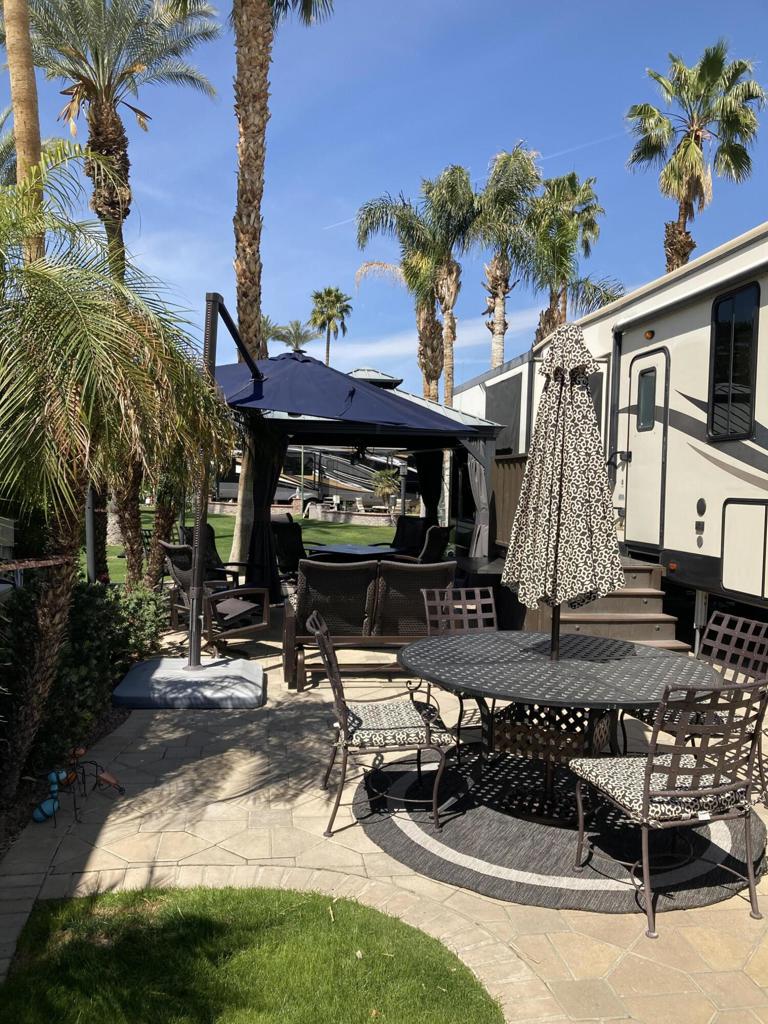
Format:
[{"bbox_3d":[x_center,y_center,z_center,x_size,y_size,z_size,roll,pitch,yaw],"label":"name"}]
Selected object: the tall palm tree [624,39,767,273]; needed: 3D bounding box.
[{"bbox_3d":[6.198,-4.354,16.748,2.900,10.007,2.900,0,4,0],"label":"tall palm tree"}]

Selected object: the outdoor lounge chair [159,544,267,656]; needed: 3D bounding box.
[{"bbox_3d":[-1.506,0.732,7.364,0.700,0.950,0.840,3,5,37],"label":"outdoor lounge chair"}]

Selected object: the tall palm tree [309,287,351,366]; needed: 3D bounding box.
[{"bbox_3d":[-3.035,-7.168,47.635,2.700,11.421,2.700,0,4,0],"label":"tall palm tree"}]

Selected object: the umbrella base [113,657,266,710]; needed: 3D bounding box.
[{"bbox_3d":[-1.381,1.212,6.093,1.000,0.160,0.960,0,4,-3],"label":"umbrella base"}]

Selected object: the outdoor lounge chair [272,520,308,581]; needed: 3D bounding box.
[{"bbox_3d":[-1.028,0.556,9.958,0.780,0.970,0.680,2,4,24],"label":"outdoor lounge chair"}]

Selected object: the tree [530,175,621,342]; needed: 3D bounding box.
[{"bbox_3d":[4.177,-3.438,18.312,2.300,7.939,2.300,0,4,0],"label":"tree"}]

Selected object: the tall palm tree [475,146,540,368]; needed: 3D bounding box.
[{"bbox_3d":[2.681,-3.720,18.294,2.100,8.478,2.100,0,4,0],"label":"tall palm tree"}]

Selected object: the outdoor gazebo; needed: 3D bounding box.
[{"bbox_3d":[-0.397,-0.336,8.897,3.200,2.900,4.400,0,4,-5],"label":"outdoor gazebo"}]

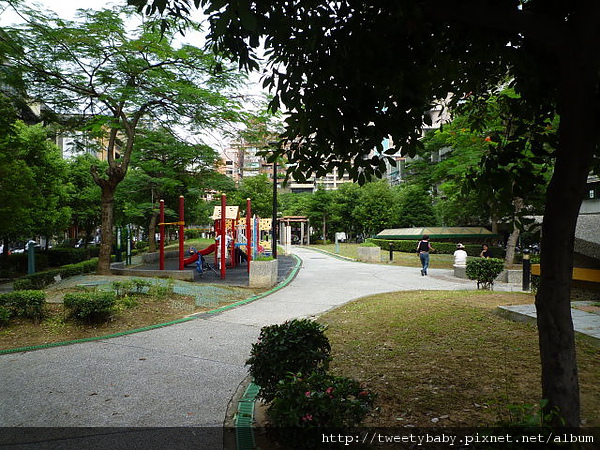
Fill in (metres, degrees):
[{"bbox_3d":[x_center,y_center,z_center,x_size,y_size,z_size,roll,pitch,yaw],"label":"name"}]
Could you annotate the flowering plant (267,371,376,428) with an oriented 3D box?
[{"bbox_3d":[0.180,1.451,3.675,0.900,0.460,0.720,0,-1,0],"label":"flowering plant"}]

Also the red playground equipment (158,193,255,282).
[{"bbox_3d":[-3.693,0.455,17.333,3.600,3.050,3.800,0,-1,-6],"label":"red playground equipment"}]

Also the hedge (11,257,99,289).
[{"bbox_3d":[-8.400,1.690,15.505,0.850,0.500,6.400,0,-1,-13],"label":"hedge"}]

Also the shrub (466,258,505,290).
[{"bbox_3d":[5.309,1.422,12.410,1.000,0.900,0.850,0,-1,0],"label":"shrub"}]

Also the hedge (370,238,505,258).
[{"bbox_3d":[8.800,1.543,30.216,1.100,0.880,11.000,1,-2,-34],"label":"hedge"}]

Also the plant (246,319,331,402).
[{"bbox_3d":[-0.110,1.326,4.378,0.840,0.740,0.750,0,-1,0],"label":"plant"}]

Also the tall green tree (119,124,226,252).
[{"bbox_3d":[-8.368,-2.085,28.094,6.700,7.800,6.200,0,-1,0],"label":"tall green tree"}]

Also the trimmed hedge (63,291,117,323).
[{"bbox_3d":[-4.081,1.555,8.405,0.970,0.460,0.750,0,-1,-7],"label":"trimmed hedge"}]

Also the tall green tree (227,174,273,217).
[{"bbox_3d":[-4.113,-1.010,36.075,4.200,6.800,4.200,0,-1,0],"label":"tall green tree"}]

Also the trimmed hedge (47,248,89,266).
[{"bbox_3d":[-11.754,1.643,22.010,2.200,0.880,1.100,0,-1,0],"label":"trimmed hedge"}]

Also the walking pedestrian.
[{"bbox_3d":[4.808,1.175,16.617,0.620,1.580,0.500,0,-1,12],"label":"walking pedestrian"}]

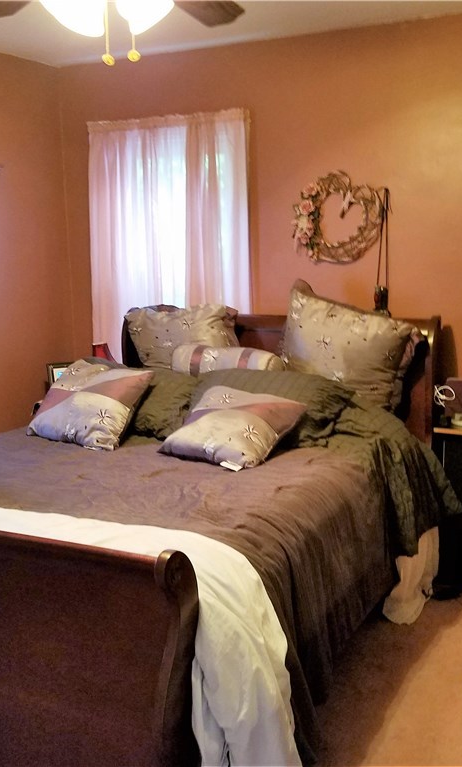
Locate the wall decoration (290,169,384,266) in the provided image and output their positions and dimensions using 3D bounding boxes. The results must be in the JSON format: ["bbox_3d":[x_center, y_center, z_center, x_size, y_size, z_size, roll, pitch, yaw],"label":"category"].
[{"bbox_3d":[0.487,-0.752,3.505,0.440,0.414,0.080,4,11,25],"label":"wall decoration"}]

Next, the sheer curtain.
[{"bbox_3d":[-0.313,-0.683,3.912,0.907,1.293,0.100,4,11,25],"label":"sheer curtain"}]

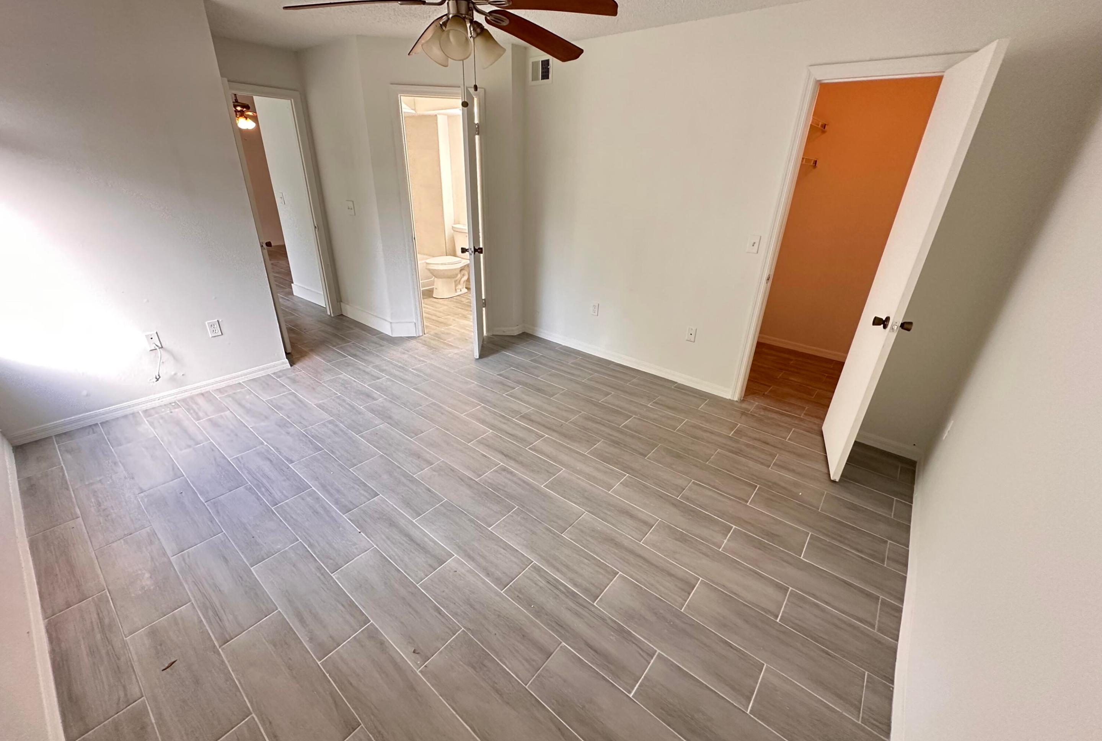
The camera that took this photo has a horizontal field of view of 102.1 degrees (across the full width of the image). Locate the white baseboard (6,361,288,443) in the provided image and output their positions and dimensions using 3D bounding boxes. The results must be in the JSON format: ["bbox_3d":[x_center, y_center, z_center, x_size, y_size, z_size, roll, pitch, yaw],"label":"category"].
[{"bbox_3d":[-2.673,0.167,3.148,0.022,0.093,1.565,21,31,34],"label":"white baseboard"}]

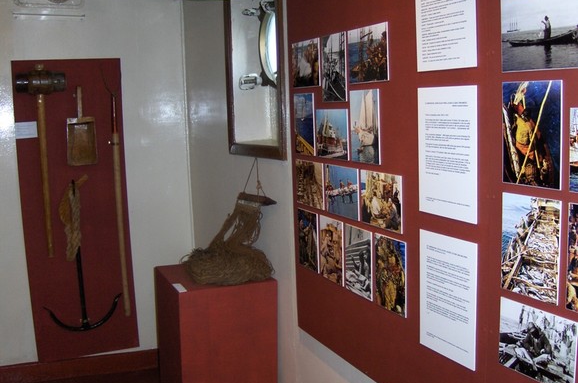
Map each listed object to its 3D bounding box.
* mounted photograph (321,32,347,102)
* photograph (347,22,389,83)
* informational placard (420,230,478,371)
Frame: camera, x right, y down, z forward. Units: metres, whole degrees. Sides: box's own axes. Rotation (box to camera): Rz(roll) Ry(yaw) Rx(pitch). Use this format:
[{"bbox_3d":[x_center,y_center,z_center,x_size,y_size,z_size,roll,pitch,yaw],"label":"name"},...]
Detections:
[{"bbox_3d":[0.139,-0.381,1.816,0.008,0.205,0.151,-5,9,-23],"label":"mounted photograph"},{"bbox_3d":[0.218,-0.381,1.634,0.008,0.151,0.205,-5,9,-23],"label":"photograph"},{"bbox_3d":[0.377,0.252,1.403,0.008,0.297,0.210,-5,9,-23],"label":"informational placard"}]

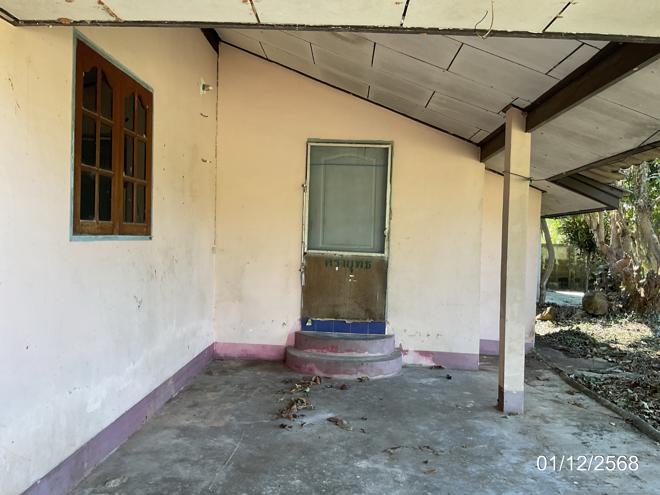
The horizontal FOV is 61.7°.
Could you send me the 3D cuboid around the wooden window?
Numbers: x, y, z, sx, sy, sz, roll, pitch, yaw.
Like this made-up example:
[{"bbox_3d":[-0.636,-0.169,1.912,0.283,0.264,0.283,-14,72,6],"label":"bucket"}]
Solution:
[{"bbox_3d":[-1.390,-0.609,3.587,0.070,1.070,1.225,2,1,1],"label":"wooden window"}]

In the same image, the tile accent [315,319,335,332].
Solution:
[{"bbox_3d":[-0.055,0.919,6.450,0.200,0.143,0.015,2,1,1],"label":"tile accent"}]

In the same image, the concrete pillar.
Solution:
[{"bbox_3d":[1.639,0.106,4.863,0.168,2.660,0.168,2,1,1],"label":"concrete pillar"}]

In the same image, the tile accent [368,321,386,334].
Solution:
[{"bbox_3d":[0.547,0.939,6.436,0.200,0.143,0.015,2,1,1],"label":"tile accent"}]

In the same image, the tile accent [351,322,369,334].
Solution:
[{"bbox_3d":[0.347,0.935,6.441,0.200,0.143,0.015,2,1,1],"label":"tile accent"}]

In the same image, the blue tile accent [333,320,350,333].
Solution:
[{"bbox_3d":[0.143,0.926,6.445,0.200,0.143,0.015,2,1,1],"label":"blue tile accent"}]

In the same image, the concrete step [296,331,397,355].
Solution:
[{"bbox_3d":[0.171,1.090,6.248,1.163,0.174,0.400,2,1,1],"label":"concrete step"}]

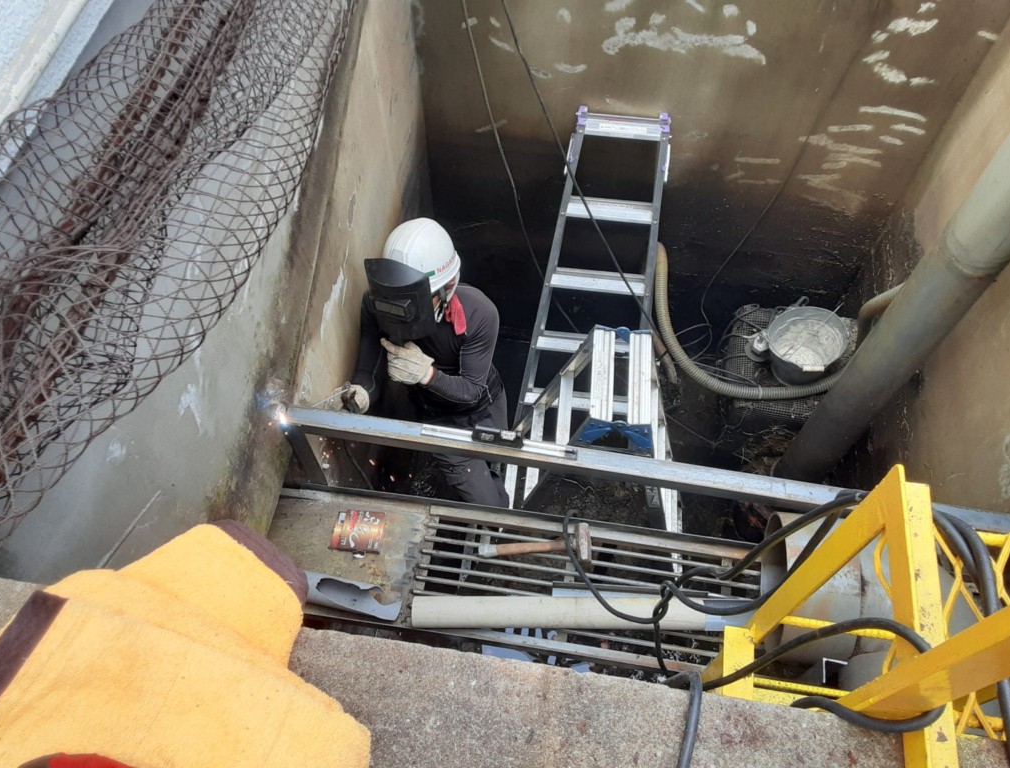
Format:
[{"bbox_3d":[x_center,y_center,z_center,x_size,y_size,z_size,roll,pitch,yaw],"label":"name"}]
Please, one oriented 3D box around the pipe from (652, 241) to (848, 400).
[{"bbox_3d":[1.031,-0.260,3.306,0.920,0.570,0.440,9,61,6],"label":"pipe"}]

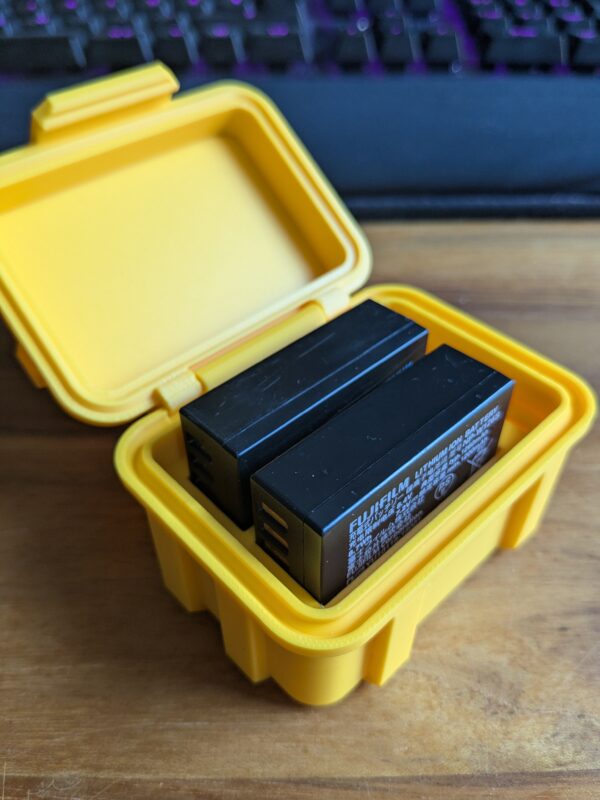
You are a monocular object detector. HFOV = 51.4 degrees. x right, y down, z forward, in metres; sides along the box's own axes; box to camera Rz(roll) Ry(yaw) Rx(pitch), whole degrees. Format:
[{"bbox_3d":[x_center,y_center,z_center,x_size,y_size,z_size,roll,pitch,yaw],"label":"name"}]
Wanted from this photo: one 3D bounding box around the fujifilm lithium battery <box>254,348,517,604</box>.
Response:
[{"bbox_3d":[0.015,0.017,0.112,0.047,0.034,0.016,-32,50,-31],"label":"fujifilm lithium battery"}]

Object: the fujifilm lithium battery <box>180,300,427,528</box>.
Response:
[{"bbox_3d":[0.003,0.007,0.122,0.047,0.034,0.016,-33,50,-31],"label":"fujifilm lithium battery"}]

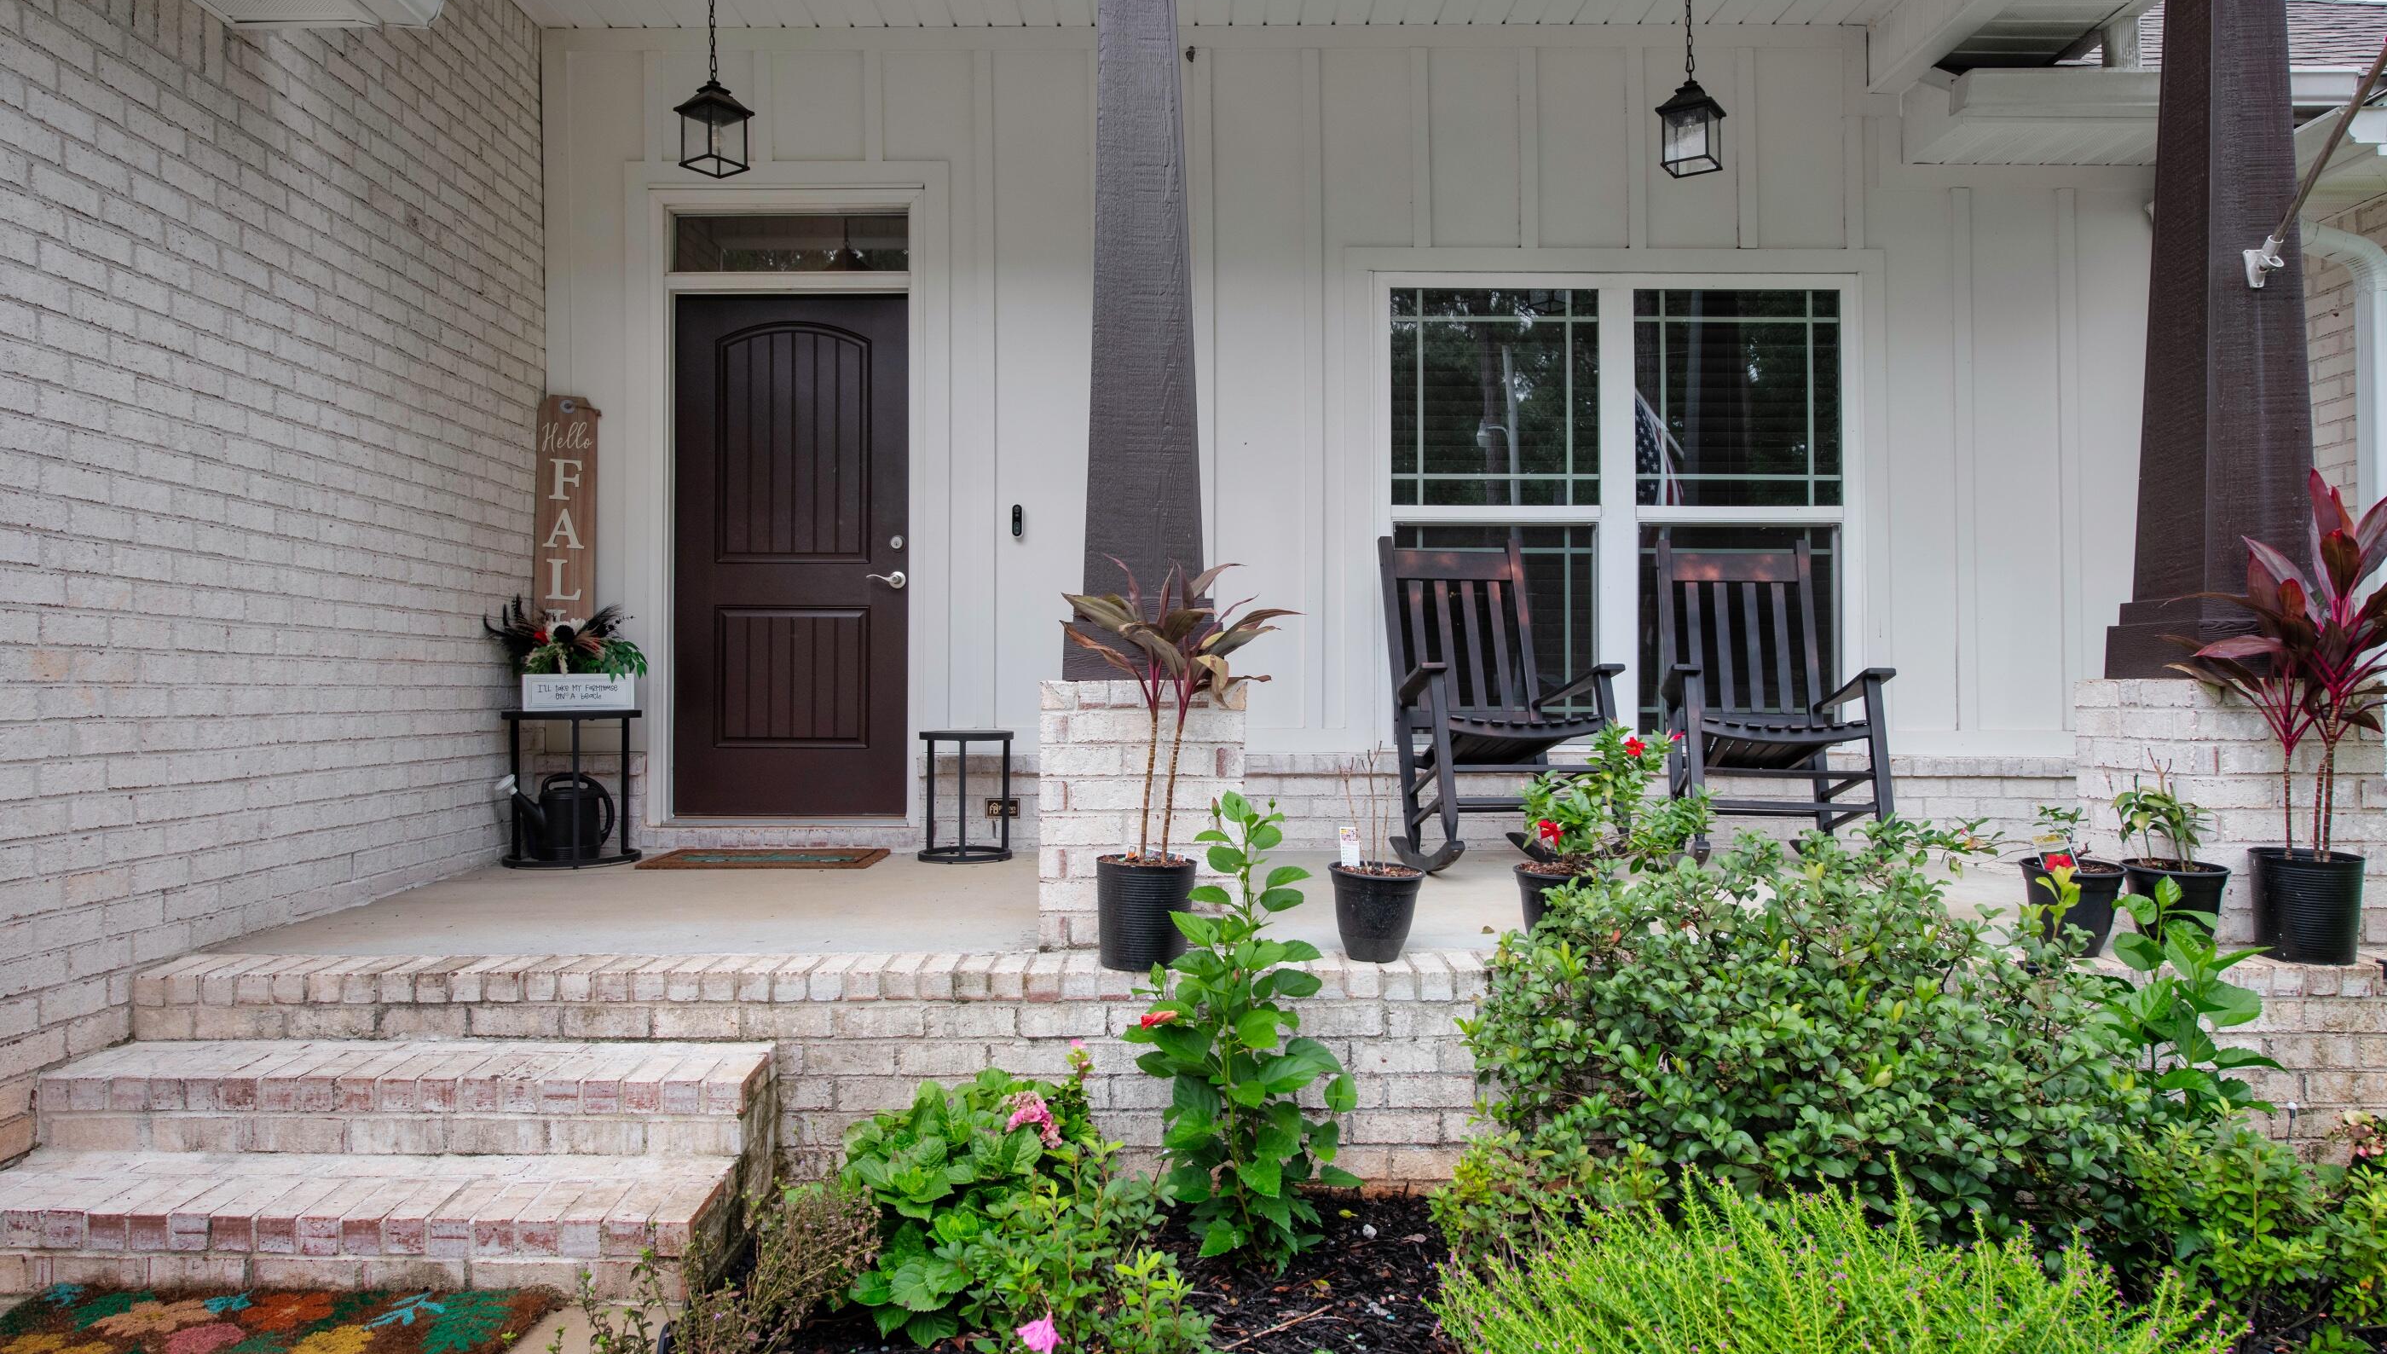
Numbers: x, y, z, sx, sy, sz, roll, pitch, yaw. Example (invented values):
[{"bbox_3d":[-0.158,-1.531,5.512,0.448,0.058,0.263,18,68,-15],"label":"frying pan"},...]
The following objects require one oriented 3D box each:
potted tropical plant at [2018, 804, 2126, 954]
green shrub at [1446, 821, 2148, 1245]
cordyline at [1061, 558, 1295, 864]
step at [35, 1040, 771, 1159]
[{"bbox_3d":[2.140,0.490,3.550,0.232,0.360,0.232,0,0,0],"label":"potted tropical plant"},{"bbox_3d":[1.166,0.695,2.813,1.330,0.840,0.920,0,-1,0],"label":"green shrub"},{"bbox_3d":[-0.037,0.080,3.370,0.530,0.700,0.450,0,0,0],"label":"cordyline"},{"bbox_3d":[-1.665,0.905,3.160,1.450,0.160,0.320,0,0,0],"label":"step"}]

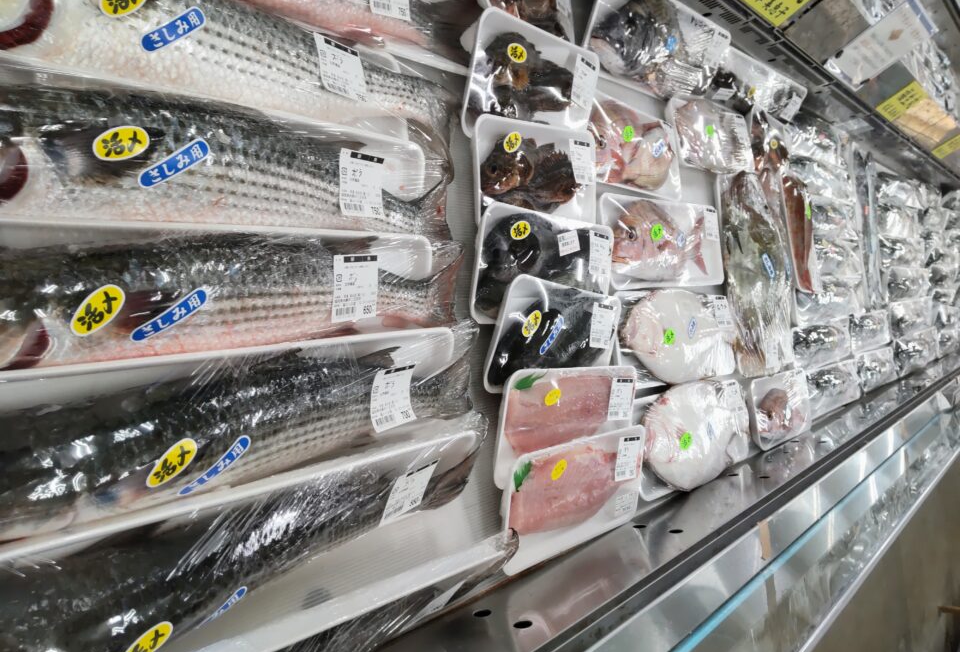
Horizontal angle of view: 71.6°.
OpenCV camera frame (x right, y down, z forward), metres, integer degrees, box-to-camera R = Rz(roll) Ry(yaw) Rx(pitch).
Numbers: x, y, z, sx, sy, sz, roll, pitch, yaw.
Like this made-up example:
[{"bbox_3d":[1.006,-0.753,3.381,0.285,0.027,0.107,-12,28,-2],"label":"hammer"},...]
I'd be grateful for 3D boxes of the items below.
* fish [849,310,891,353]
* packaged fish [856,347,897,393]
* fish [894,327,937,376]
[{"bbox_3d":[1.012,0.011,1.726,0.365,0.042,0.091,-5,92,-47],"label":"fish"},{"bbox_3d":[1.449,0.162,2.429,0.400,0.042,0.120,-4,86,-47],"label":"packaged fish"},{"bbox_3d":[1.499,0.072,2.264,0.420,0.044,0.107,-4,89,-47],"label":"fish"}]

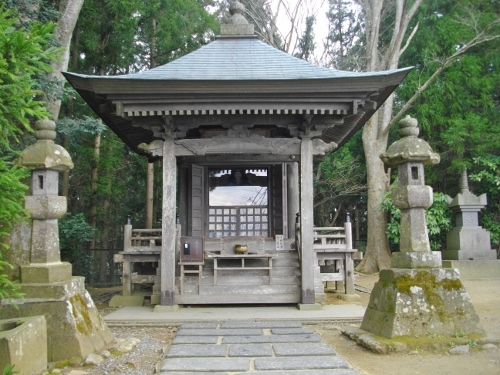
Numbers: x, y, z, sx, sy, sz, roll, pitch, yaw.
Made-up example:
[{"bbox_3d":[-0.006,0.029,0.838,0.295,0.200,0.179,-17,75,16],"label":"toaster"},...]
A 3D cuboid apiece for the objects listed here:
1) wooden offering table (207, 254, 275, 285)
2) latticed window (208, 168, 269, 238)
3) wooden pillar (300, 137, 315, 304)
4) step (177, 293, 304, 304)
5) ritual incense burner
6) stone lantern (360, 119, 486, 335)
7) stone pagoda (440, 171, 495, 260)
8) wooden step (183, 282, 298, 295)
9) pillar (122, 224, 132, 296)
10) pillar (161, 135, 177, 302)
[{"bbox_3d":[-0.169,1.632,9.222,1.326,0.591,0.410,0,-6,-1],"label":"wooden offering table"},{"bbox_3d":[-0.266,0.371,11.016,1.437,1.677,0.072,0,-6,-1],"label":"latticed window"},{"bbox_3d":[1.076,0.604,8.723,0.246,3.090,0.246,0,-6,-1],"label":"wooden pillar"},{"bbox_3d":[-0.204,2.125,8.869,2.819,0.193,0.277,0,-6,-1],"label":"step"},{"bbox_3d":[-0.166,1.243,9.296,0.281,0.180,0.277,0,-6,-1],"label":"ritual incense burner"},{"bbox_3d":[2.474,0.482,7.011,1.315,3.195,1.315,0,-6,-5],"label":"stone lantern"},{"bbox_3d":[6.744,0.806,14.382,1.120,2.797,1.120,0,-6,0],"label":"stone pagoda"},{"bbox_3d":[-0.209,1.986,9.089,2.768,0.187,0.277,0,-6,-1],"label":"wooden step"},{"bbox_3d":[-2.568,1.523,9.813,0.164,1.532,0.164,0,-6,-1],"label":"pillar"},{"bbox_3d":[-1.506,0.607,8.661,0.246,3.102,0.246,0,-6,-1],"label":"pillar"}]

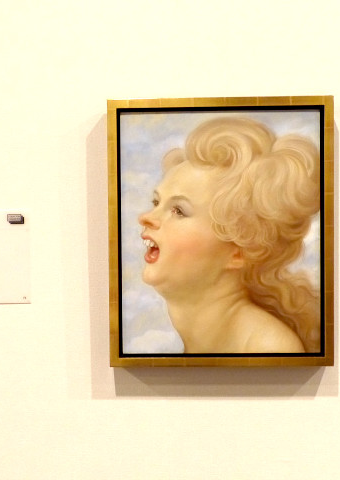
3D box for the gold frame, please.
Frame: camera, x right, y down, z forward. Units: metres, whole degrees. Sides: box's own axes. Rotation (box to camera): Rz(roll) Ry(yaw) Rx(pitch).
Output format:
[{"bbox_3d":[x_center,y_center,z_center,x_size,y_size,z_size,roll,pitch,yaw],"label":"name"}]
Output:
[{"bbox_3d":[0.119,-0.017,1.539,0.526,0.627,0.055,-1,2,2],"label":"gold frame"}]

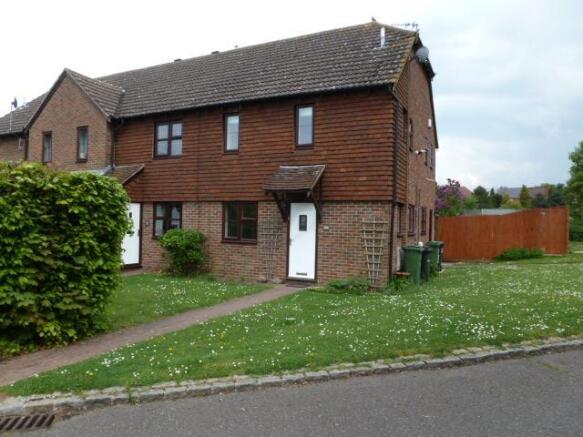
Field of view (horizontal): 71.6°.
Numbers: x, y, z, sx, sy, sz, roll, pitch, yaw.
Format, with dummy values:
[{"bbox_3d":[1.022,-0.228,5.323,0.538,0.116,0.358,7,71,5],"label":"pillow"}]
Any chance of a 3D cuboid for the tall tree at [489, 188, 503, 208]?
[{"bbox_3d":[21.657,-0.693,42.976,1.800,5.000,1.800,1,-1,30],"label":"tall tree"}]

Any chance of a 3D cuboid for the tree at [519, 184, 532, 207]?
[{"bbox_3d":[28.877,-0.916,49.967,1.750,6.584,1.750,1,-1,0],"label":"tree"}]

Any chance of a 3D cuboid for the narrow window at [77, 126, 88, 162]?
[{"bbox_3d":[-7.114,-2.511,13.756,0.590,1.170,0.100,1,-1,26],"label":"narrow window"}]

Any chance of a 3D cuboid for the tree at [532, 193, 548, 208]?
[{"bbox_3d":[24.601,-0.225,39.978,2.000,4.600,2.000,1,-1,30],"label":"tree"}]

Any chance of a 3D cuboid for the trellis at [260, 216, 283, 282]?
[{"bbox_3d":[-0.566,0.840,10.840,0.620,1.680,0.040,1,-1,26],"label":"trellis"}]

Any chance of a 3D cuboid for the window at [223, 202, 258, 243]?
[{"bbox_3d":[-1.436,0.121,11.357,1.180,1.160,0.100,1,-1,26],"label":"window"}]

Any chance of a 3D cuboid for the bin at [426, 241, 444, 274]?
[{"bbox_3d":[4.597,1.245,12.900,0.580,1.060,0.530,1,-1,26],"label":"bin"}]

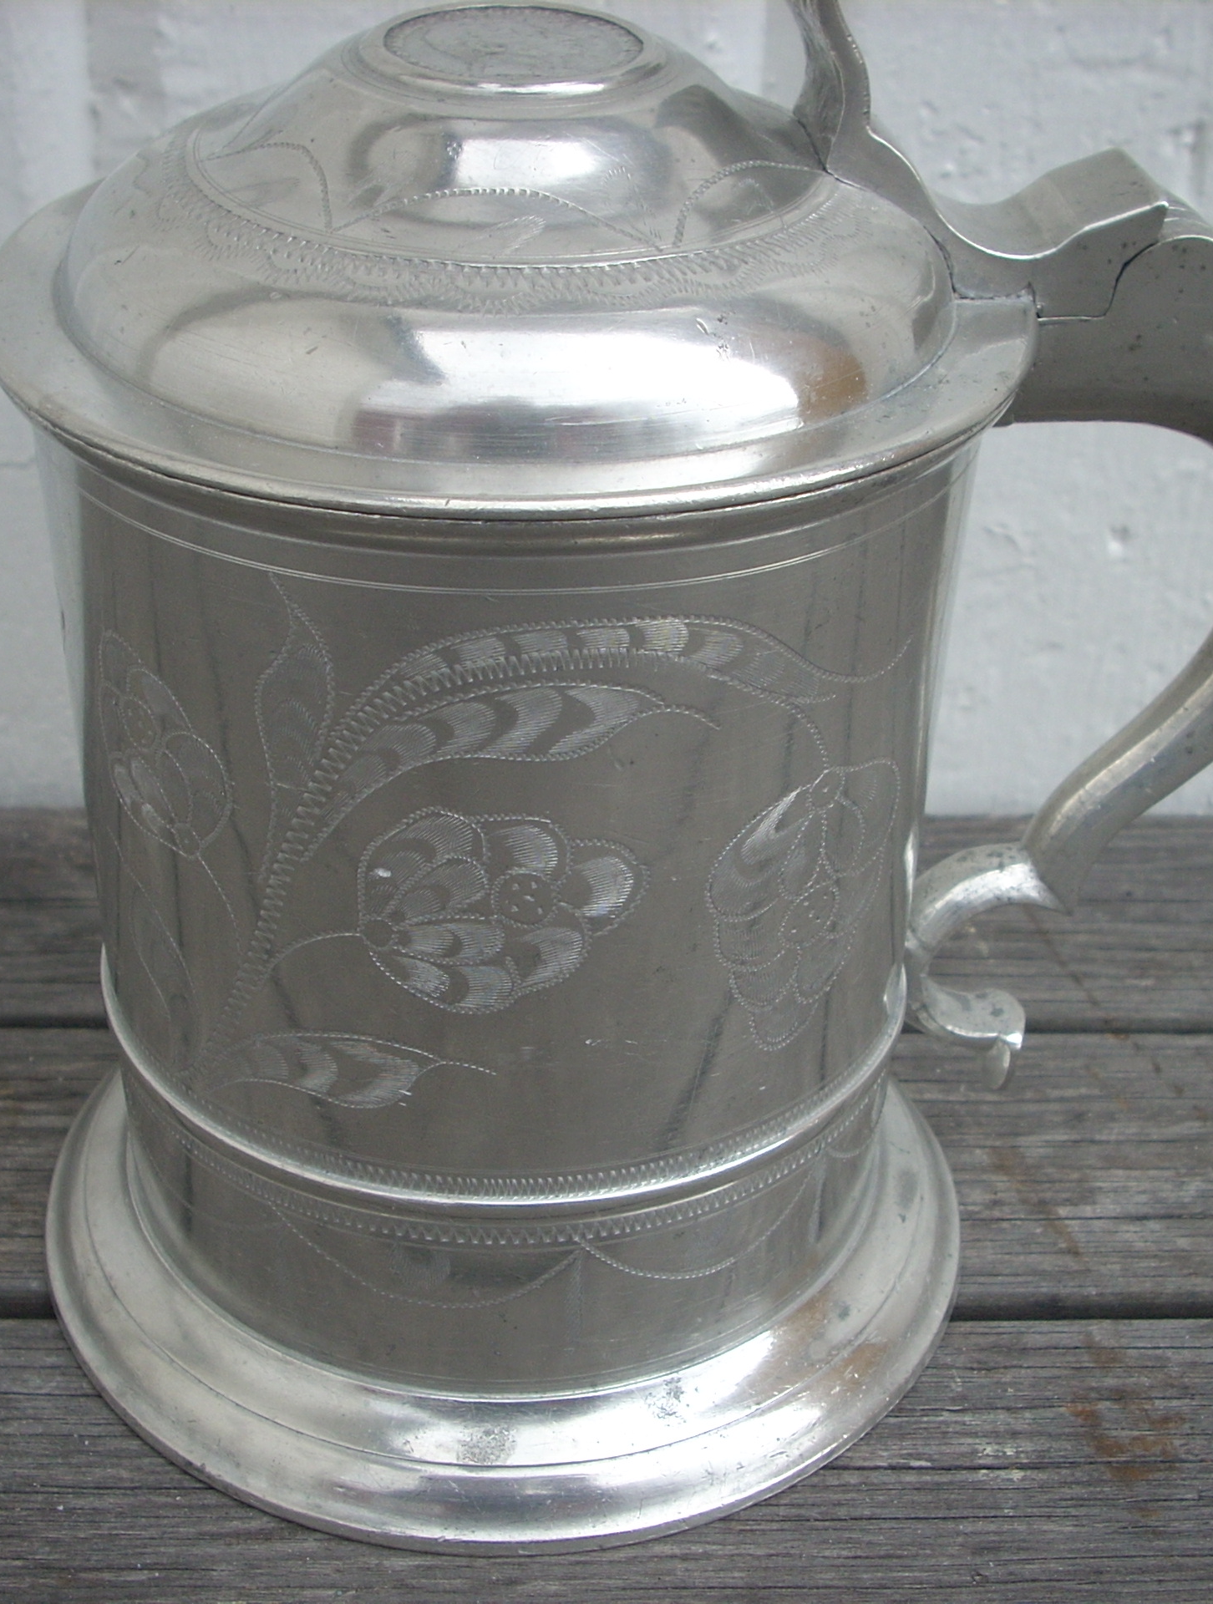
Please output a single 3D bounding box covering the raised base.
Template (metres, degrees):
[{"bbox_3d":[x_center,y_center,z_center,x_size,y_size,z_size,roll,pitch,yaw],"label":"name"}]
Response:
[{"bbox_3d":[-0.015,0.056,0.365,0.145,0.016,0.145,1,32,0],"label":"raised base"}]

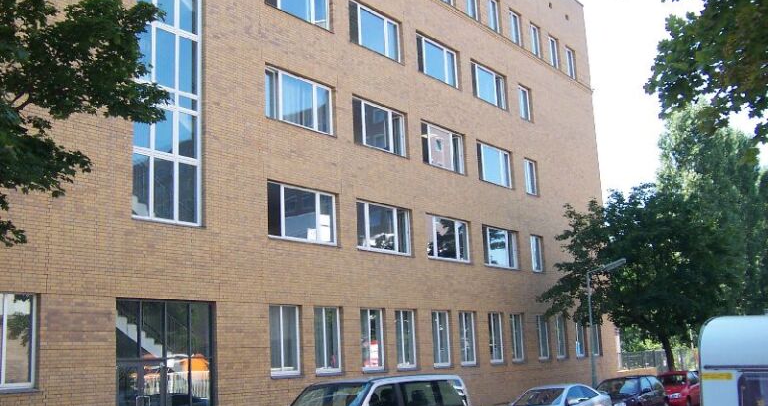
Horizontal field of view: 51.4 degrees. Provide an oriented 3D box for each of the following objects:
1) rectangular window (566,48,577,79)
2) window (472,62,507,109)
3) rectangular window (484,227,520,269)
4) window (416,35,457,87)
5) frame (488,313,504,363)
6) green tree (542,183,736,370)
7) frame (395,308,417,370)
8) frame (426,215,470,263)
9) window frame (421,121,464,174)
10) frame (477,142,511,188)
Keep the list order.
[{"bbox_3d":[10.196,-7.631,43.983,0.170,1.640,1.080,-10,-13,36],"label":"rectangular window"},{"bbox_3d":[4.798,-5.293,36.491,0.150,1.750,3.230,-11,-14,36],"label":"window"},{"bbox_3d":[4.964,1.968,34.565,0.170,1.720,3.150,-10,-13,36],"label":"rectangular window"},{"bbox_3d":[2.124,-5.702,32.542,0.170,1.700,3.150,-10,-13,36],"label":"window"},{"bbox_3d":[4.658,5.671,33.530,0.150,2.070,1.300,-11,-14,36],"label":"frame"},{"bbox_3d":[10.958,3.793,33.382,8.200,9.024,8.200,-10,-13,36],"label":"green tree"},{"bbox_3d":[0.759,4.856,28.482,0.150,2.070,1.300,-11,-14,36],"label":"frame"},{"bbox_3d":[2.561,1.470,31.766,0.150,1.750,3.230,-11,-14,36],"label":"frame"},{"bbox_3d":[2.403,-2.180,32.477,0.150,1.750,3.230,-11,-14,36],"label":"window frame"},{"bbox_3d":[4.955,-1.647,35.781,0.150,1.750,3.230,-11,-14,36],"label":"frame"}]

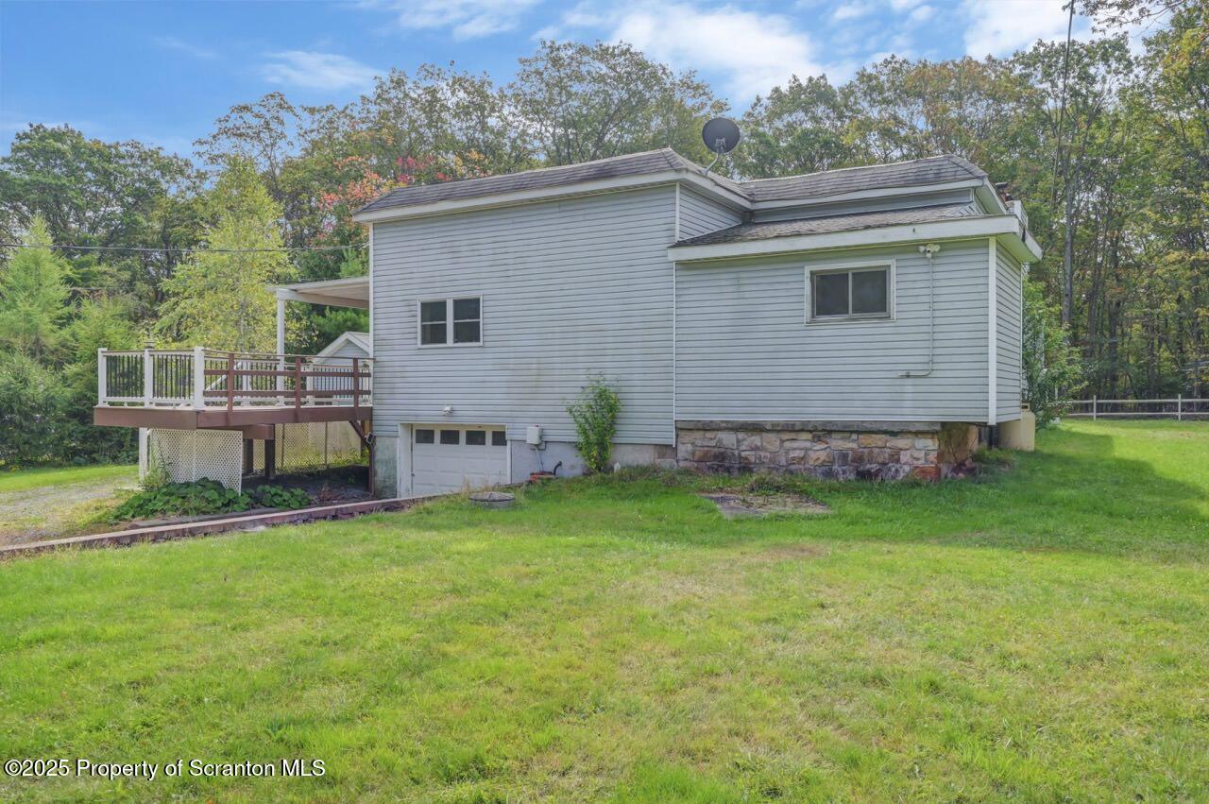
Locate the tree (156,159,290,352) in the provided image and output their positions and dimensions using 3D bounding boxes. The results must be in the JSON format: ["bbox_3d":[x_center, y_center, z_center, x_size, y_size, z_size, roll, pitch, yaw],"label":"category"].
[{"bbox_3d":[-11.330,-2.967,25.000,4.222,8.535,4.222,0,0,0],"label":"tree"}]

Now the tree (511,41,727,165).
[{"bbox_3d":[0.646,-7.578,37.000,9.749,16.757,9.749,0,0,0],"label":"tree"}]

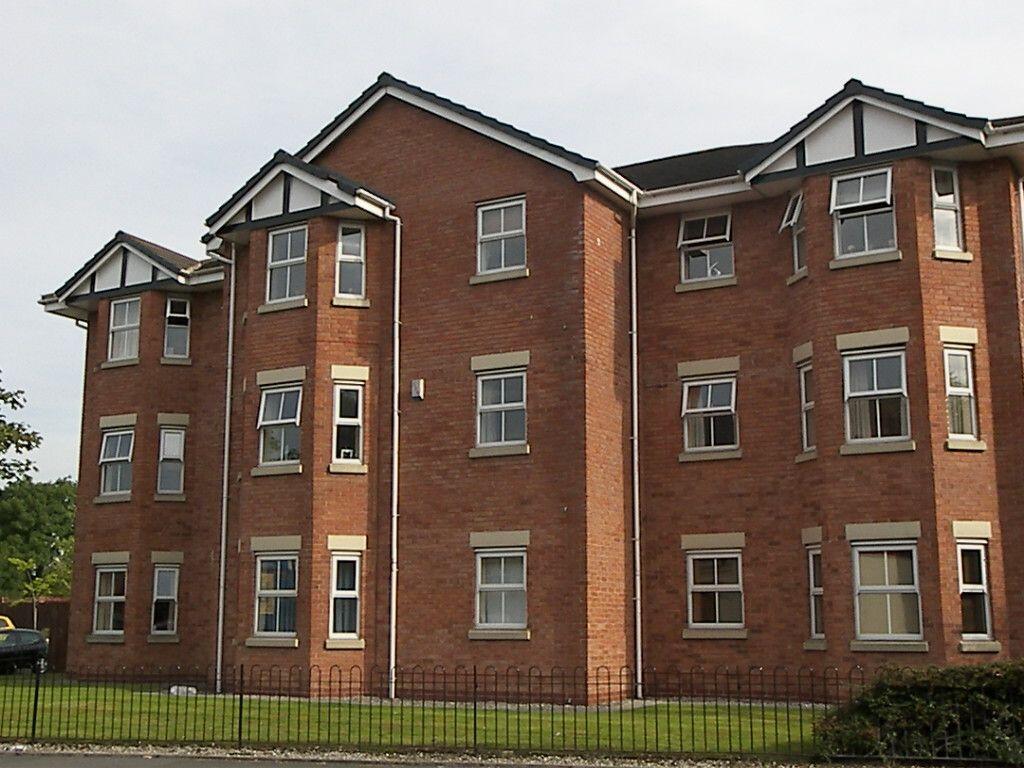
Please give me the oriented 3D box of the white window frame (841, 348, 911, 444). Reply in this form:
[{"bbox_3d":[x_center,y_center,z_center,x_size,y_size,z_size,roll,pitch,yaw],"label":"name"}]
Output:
[{"bbox_3d":[5.129,0.177,19.956,0.910,1.295,0.090,-6,-12,30],"label":"white window frame"}]

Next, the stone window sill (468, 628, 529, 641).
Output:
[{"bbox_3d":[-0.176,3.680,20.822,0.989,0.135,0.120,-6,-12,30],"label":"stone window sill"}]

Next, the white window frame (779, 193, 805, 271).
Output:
[{"bbox_3d":[4.268,-2.312,21.275,0.330,1.240,0.470,2,-10,-13],"label":"white window frame"}]

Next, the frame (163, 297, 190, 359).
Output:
[{"bbox_3d":[-6.617,-1.118,28.113,0.480,1.220,0.180,2,-10,-13],"label":"frame"}]

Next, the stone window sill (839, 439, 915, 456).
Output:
[{"bbox_3d":[5.089,0.898,19.727,1.030,0.140,0.120,-6,-11,30],"label":"stone window sill"}]

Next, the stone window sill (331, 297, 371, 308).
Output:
[{"bbox_3d":[-2.584,-1.291,22.862,0.606,0.130,0.150,2,-10,-13],"label":"stone window sill"}]

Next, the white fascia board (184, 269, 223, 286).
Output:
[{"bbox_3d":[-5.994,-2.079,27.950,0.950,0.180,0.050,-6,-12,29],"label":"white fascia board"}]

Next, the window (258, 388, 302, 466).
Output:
[{"bbox_3d":[-3.708,0.656,22.851,0.910,1.320,0.150,-6,-11,32],"label":"window"}]

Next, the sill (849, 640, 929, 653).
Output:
[{"bbox_3d":[5.111,3.561,19.271,1.020,0.135,0.150,-6,-12,29],"label":"sill"}]

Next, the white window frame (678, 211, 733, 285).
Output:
[{"bbox_3d":[3.087,-2.213,22.543,0.920,1.120,0.220,-6,-11,32],"label":"white window frame"}]

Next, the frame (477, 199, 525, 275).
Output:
[{"bbox_3d":[-0.147,-2.287,21.966,0.905,1.130,0.080,-6,-12,30],"label":"frame"}]

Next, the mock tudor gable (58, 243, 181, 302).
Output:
[{"bbox_3d":[-7.942,-2.322,28.697,3.250,1.080,0.240,-5,-11,28],"label":"mock tudor gable"}]

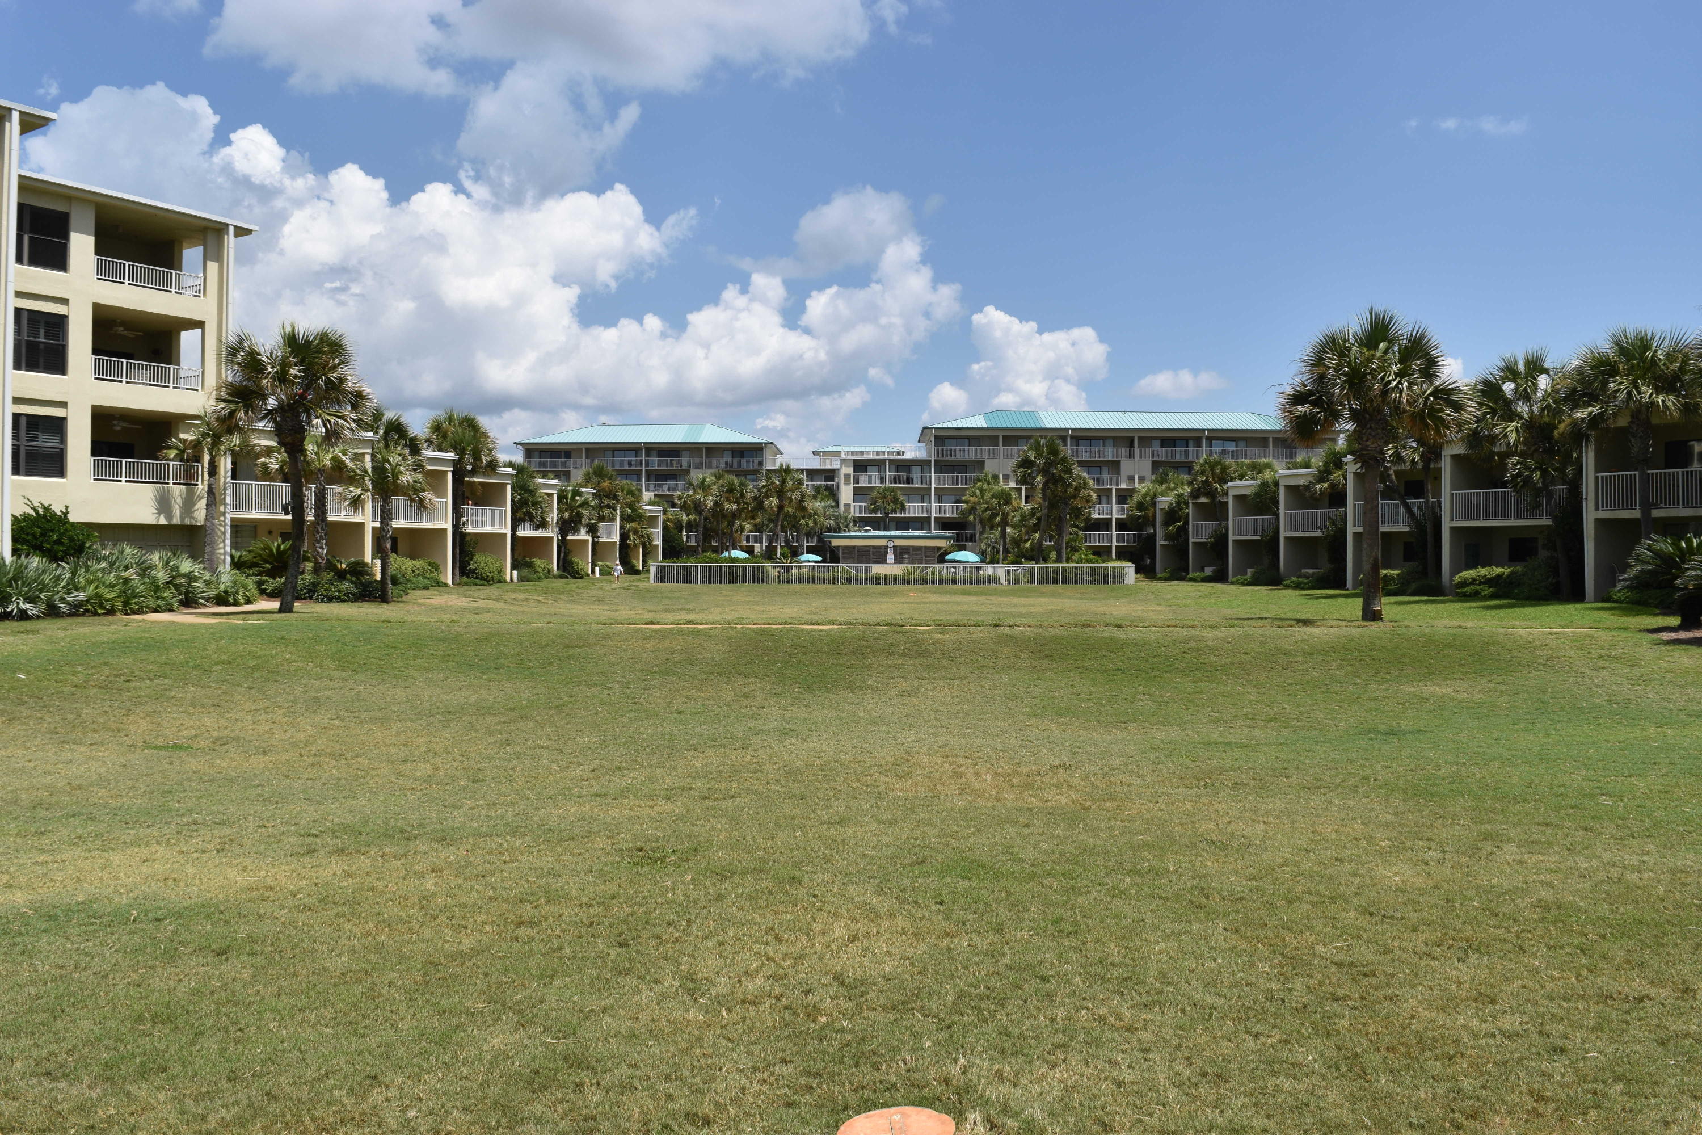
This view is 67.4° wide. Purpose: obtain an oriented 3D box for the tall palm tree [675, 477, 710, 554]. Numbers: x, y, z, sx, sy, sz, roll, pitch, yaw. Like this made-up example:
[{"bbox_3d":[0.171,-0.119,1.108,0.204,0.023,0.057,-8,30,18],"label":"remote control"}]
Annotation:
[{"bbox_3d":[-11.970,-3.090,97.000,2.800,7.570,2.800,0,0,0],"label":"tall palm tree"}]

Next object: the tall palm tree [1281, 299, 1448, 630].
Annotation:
[{"bbox_3d":[11.290,-2.260,28.000,3.750,6.920,3.750,0,0,0],"label":"tall palm tree"}]

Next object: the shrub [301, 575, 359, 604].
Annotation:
[{"bbox_3d":[-15.660,0.620,38.300,1.750,0.840,1.500,0,0,0],"label":"shrub"}]

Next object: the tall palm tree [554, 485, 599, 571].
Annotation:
[{"bbox_3d":[-15.920,-2.120,74.000,2.650,5.310,2.650,0,0,0],"label":"tall palm tree"}]

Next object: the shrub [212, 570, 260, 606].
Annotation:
[{"bbox_3d":[-16.670,0.550,34.600,1.350,0.950,1.300,0,0,0],"label":"shrub"}]

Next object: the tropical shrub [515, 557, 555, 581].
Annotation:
[{"bbox_3d":[-16.860,0.070,68.000,2.200,1.270,2.200,0,0,0],"label":"tropical shrub"}]

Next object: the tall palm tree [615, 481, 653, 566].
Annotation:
[{"bbox_3d":[-15.620,-2.920,92.000,2.850,6.620,2.850,0,0,0],"label":"tall palm tree"}]

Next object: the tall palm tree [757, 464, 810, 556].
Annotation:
[{"bbox_3d":[-4.470,-3.170,85.000,3.500,7.490,3.500,0,0,0],"label":"tall palm tree"}]

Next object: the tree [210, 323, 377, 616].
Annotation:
[{"bbox_3d":[-12.960,-2.310,29.700,3.700,6.720,3.700,0,0,0],"label":"tree"}]

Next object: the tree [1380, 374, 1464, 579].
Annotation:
[{"bbox_3d":[20.650,-3.080,46.000,3.100,7.930,3.100,0,0,0],"label":"tree"}]

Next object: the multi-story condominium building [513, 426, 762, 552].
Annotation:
[{"bbox_3d":[-22.600,-7.650,147.600,28.300,16.500,15.500,0,0,1],"label":"multi-story condominium building"}]

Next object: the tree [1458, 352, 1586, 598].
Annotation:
[{"bbox_3d":[20.680,-2.870,39.300,3.700,7.620,3.700,0,0,0],"label":"tree"}]

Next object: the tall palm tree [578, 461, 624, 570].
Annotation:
[{"bbox_3d":[-16.450,-3.260,84.000,3.050,7.490,3.050,0,0,0],"label":"tall palm tree"}]

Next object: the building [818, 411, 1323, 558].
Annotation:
[{"bbox_3d":[21.500,-7.300,131.500,52.000,16.200,16.500,0,0,1],"label":"building"}]

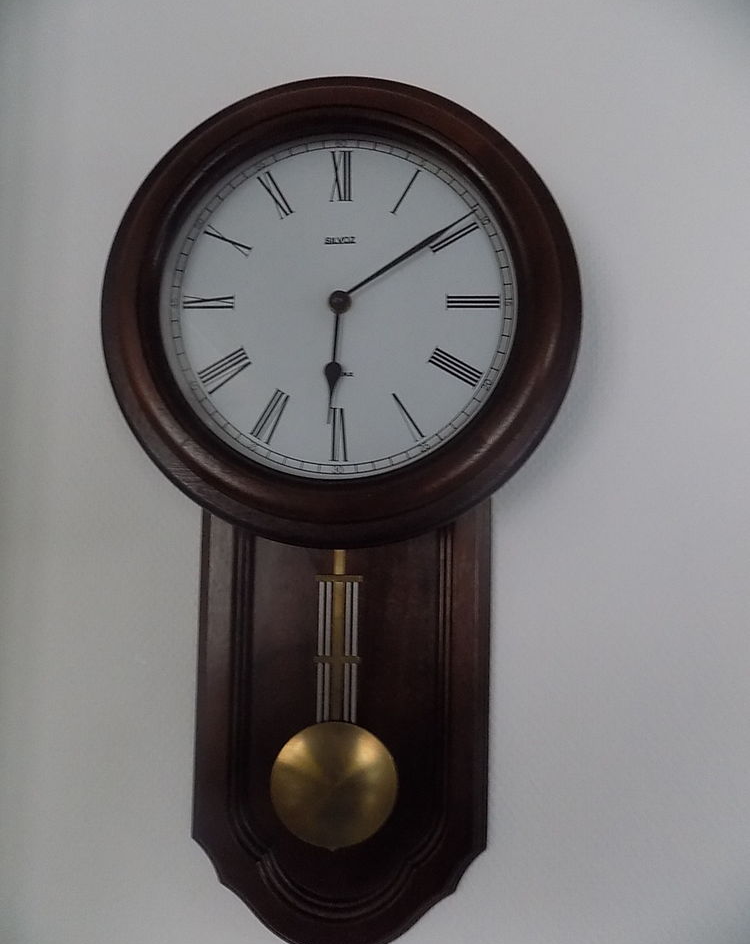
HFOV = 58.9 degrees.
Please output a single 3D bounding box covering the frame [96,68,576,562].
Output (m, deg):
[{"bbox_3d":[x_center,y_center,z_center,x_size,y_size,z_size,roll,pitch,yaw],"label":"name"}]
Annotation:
[{"bbox_3d":[-0.022,-0.111,0.453,0.320,0.320,0.075,1,-5,2],"label":"frame"}]

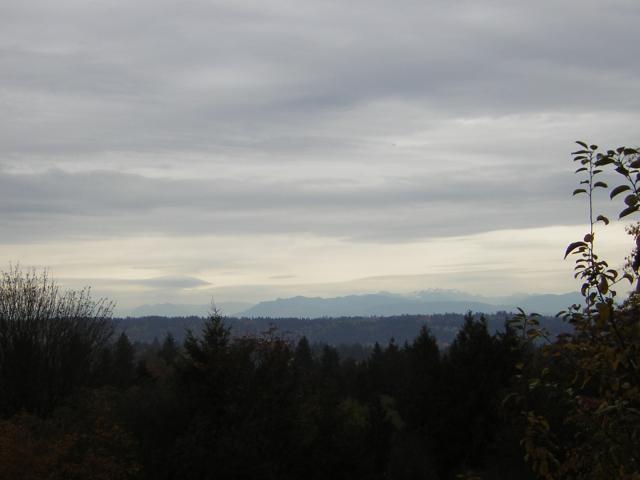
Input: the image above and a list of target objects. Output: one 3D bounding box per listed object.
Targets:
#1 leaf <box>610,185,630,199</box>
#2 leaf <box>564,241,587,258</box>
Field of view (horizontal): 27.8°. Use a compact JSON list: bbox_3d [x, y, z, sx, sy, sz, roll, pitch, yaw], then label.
[{"bbox_3d":[1.022,-0.165,4.400,0.077,0.034,0.042,-28,4,-14],"label":"leaf"},{"bbox_3d":[0.888,0.033,4.500,0.092,0.036,0.045,-28,4,-14],"label":"leaf"}]

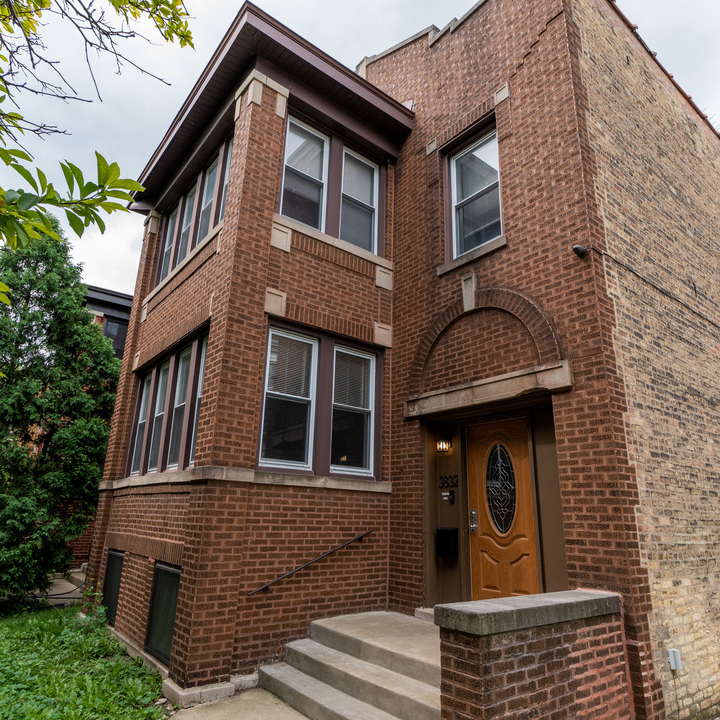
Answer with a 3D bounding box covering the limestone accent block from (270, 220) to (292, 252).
[{"bbox_3d":[-1.023,-1.515,5.944,0.331,0.322,0.109,15,-21,-37],"label":"limestone accent block"}]

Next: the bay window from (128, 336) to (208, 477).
[{"bbox_3d":[-2.633,0.696,6.687,0.160,1.799,3.202,15,-21,-37],"label":"bay window"}]

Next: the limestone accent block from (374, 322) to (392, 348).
[{"bbox_3d":[0.292,-0.337,6.741,0.322,0.308,0.109,15,-21,-37],"label":"limestone accent block"}]

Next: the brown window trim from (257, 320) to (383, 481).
[{"bbox_3d":[-0.457,0.562,5.852,1.656,1.614,0.120,14,-21,-36],"label":"brown window trim"}]

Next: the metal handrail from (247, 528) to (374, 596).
[{"bbox_3d":[-0.470,2.163,5.205,1.587,0.607,0.085,14,-21,-36],"label":"metal handrail"}]

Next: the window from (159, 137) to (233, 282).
[{"bbox_3d":[-2.556,-2.287,7.593,0.160,1.688,3.202,15,-21,-37],"label":"window"}]

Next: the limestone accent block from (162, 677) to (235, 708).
[{"bbox_3d":[-1.497,3.031,4.449,0.478,0.113,0.519,14,-21,-36],"label":"limestone accent block"}]

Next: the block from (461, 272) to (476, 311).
[{"bbox_3d":[1.333,-0.785,5.767,0.110,0.439,0.220,14,-21,-36],"label":"block"}]

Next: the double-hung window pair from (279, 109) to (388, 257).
[{"bbox_3d":[-0.335,-2.388,6.710,1.809,1.651,0.126,15,-20,-37],"label":"double-hung window pair"}]

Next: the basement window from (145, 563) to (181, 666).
[{"bbox_3d":[-2.091,2.715,5.173,0.100,0.902,0.869,15,-21,-37],"label":"basement window"}]

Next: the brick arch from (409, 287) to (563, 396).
[{"bbox_3d":[1.355,-0.271,5.611,0.140,1.141,2.111,14,-21,-36],"label":"brick arch"}]

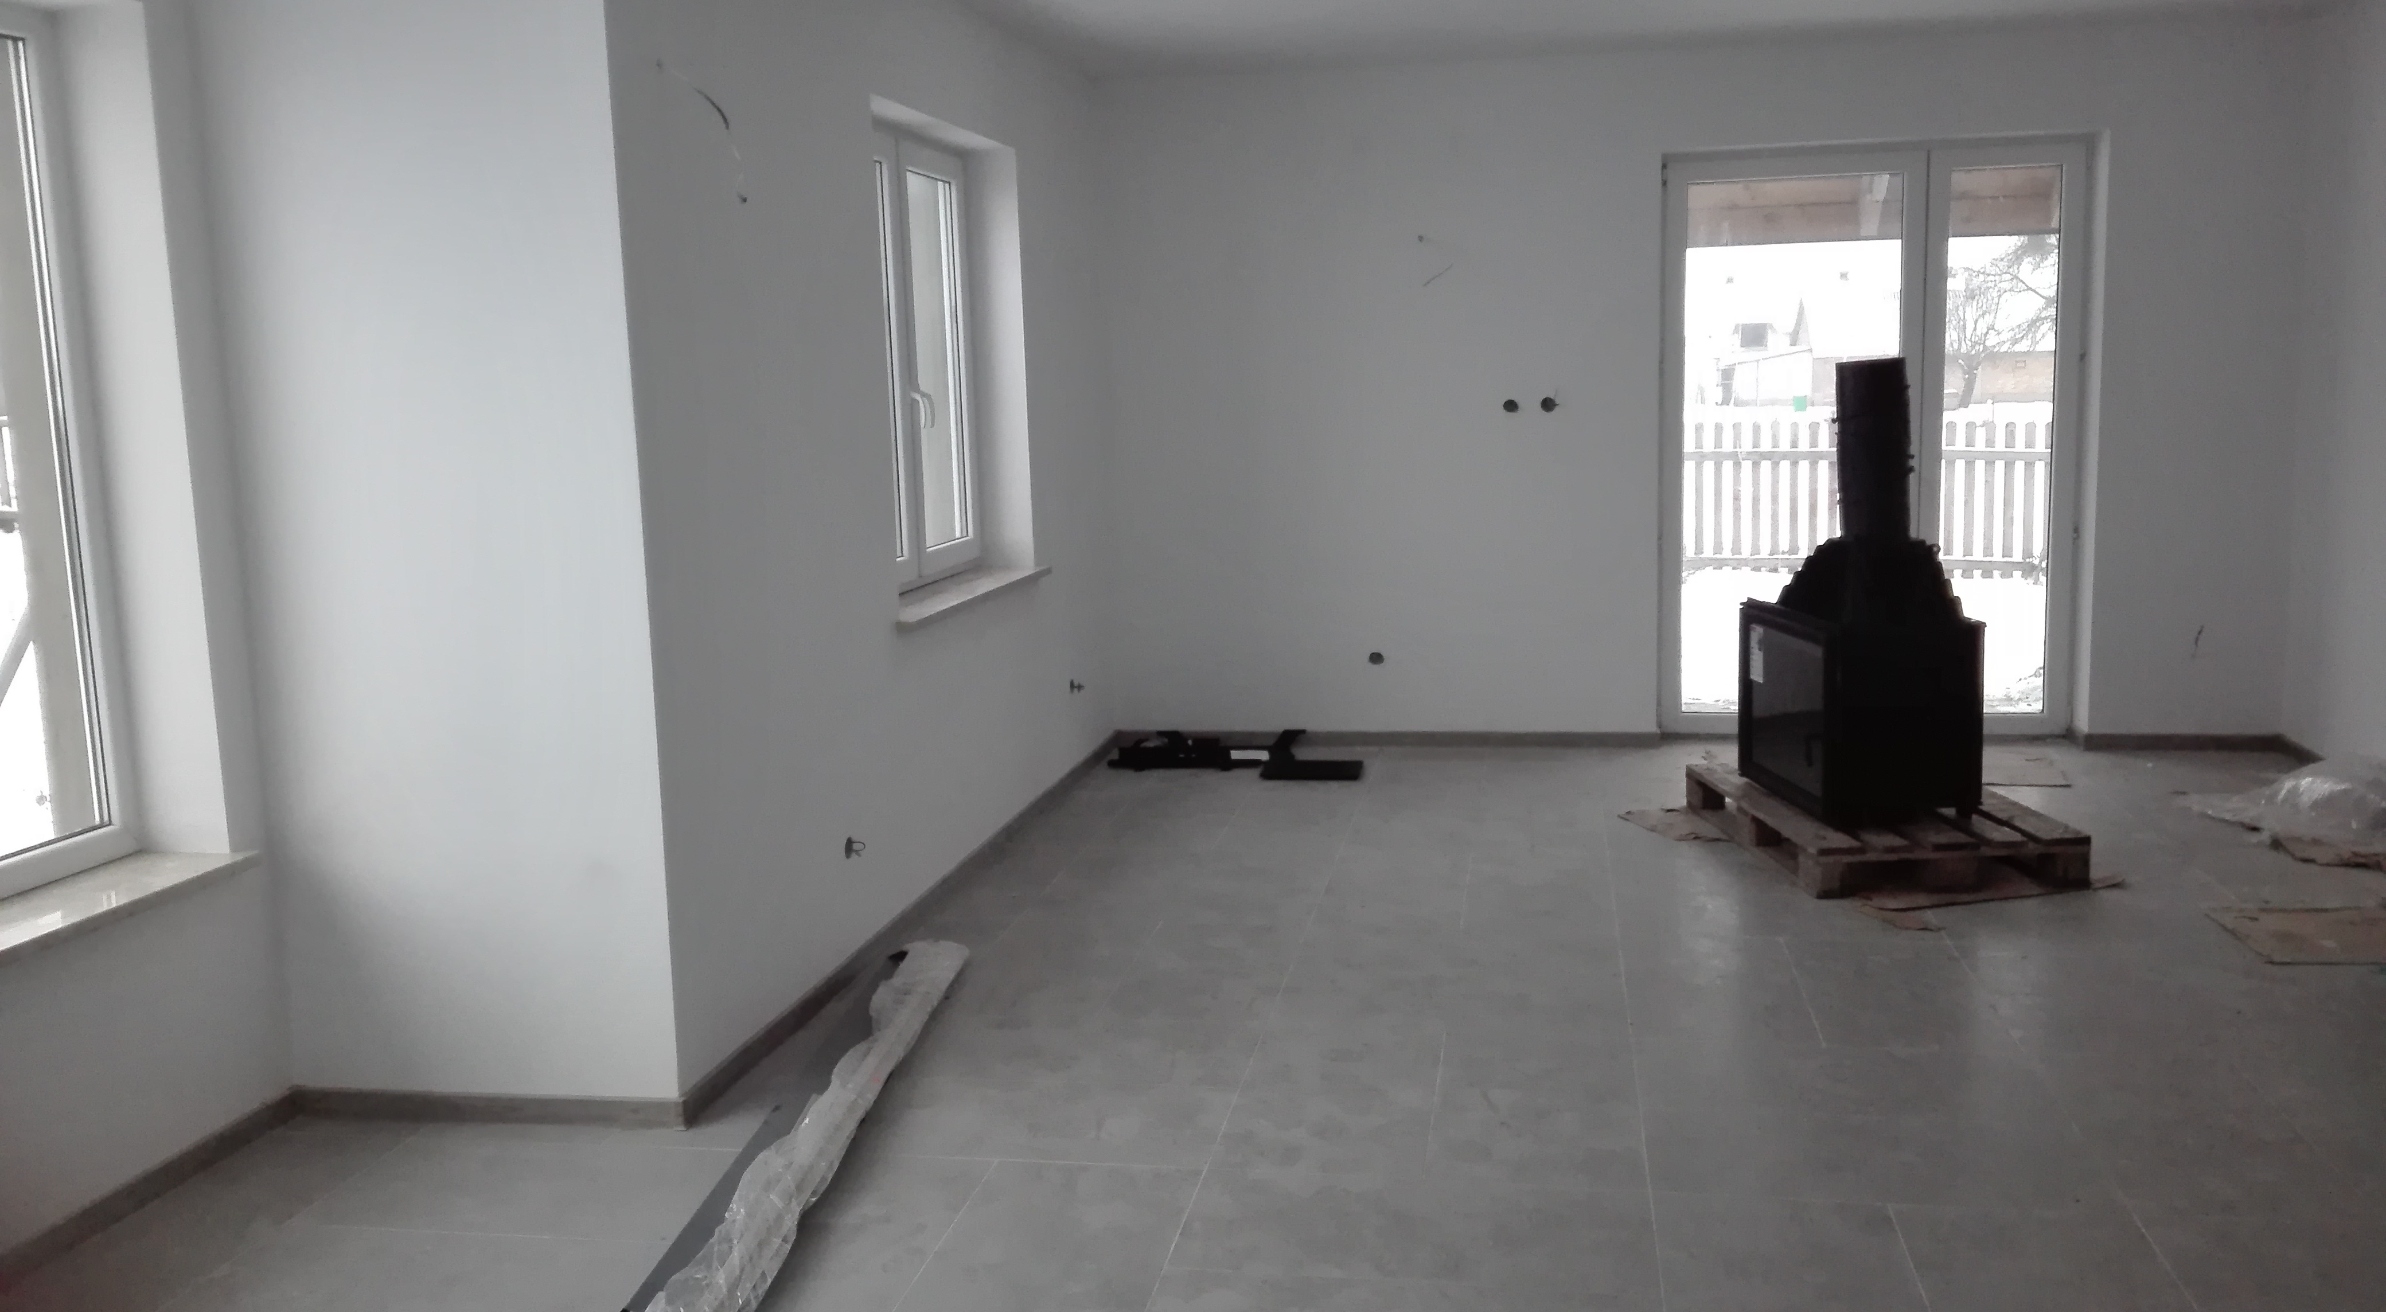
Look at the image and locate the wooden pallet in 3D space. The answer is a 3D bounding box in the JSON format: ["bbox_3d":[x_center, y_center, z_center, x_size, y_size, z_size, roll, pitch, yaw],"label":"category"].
[{"bbox_3d":[2.253,0.549,5.705,0.810,0.146,1.140,-2,9,-3],"label":"wooden pallet"}]

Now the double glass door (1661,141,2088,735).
[{"bbox_3d":[2.796,-0.862,7.114,1.649,2.422,0.090,0,9,10],"label":"double glass door"}]

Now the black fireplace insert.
[{"bbox_3d":[2.181,-0.239,5.621,0.455,1.440,0.720,-3,9,-5],"label":"black fireplace insert"}]

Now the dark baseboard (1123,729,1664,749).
[{"bbox_3d":[0.834,0.362,7.373,2.320,0.077,0.020,0,9,10],"label":"dark baseboard"}]

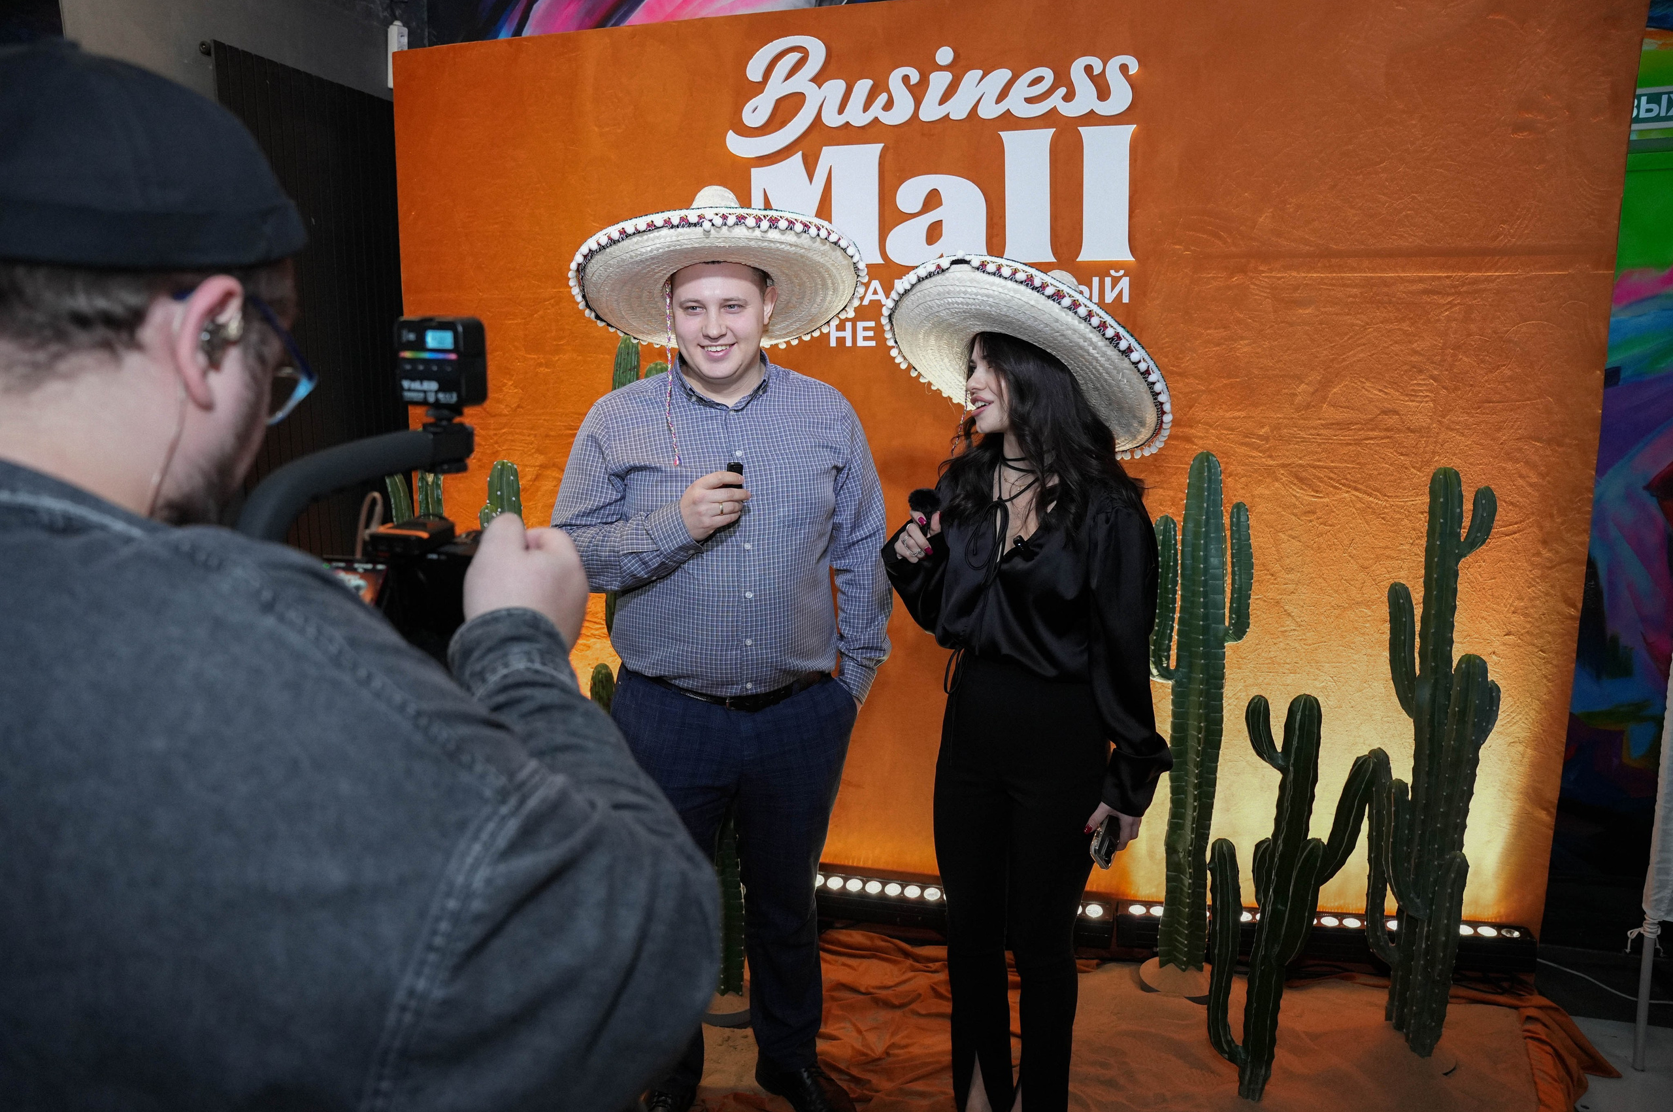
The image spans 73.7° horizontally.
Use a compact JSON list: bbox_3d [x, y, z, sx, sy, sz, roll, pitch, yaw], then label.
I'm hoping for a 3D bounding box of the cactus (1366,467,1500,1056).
[{"bbox_3d":[1.260,0.452,2.377,0.259,1.278,0.220,2,8,14],"label":"cactus"}]

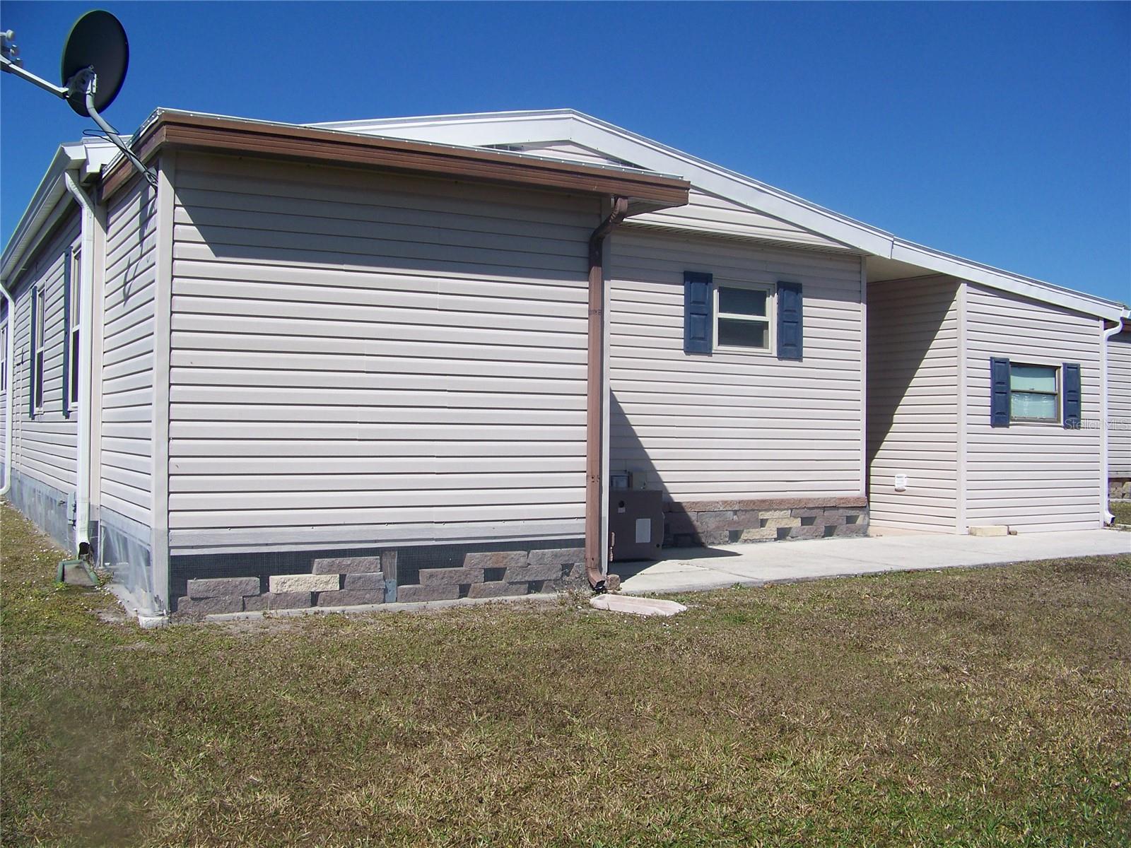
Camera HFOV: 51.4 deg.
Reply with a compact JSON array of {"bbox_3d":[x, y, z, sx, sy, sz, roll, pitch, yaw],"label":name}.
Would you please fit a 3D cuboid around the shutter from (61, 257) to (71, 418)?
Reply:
[{"bbox_3d":[-4.445,-0.796,10.492,0.040,1.502,0.320,1,0,-29],"label":"shutter"}]

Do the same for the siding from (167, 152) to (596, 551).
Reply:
[{"bbox_3d":[-1.048,-0.401,7.604,2.881,2.385,0.070,1,0,-26],"label":"siding"}]

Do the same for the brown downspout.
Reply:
[{"bbox_3d":[0.289,-0.201,8.010,0.085,2.625,0.420,1,0,-26],"label":"brown downspout"}]

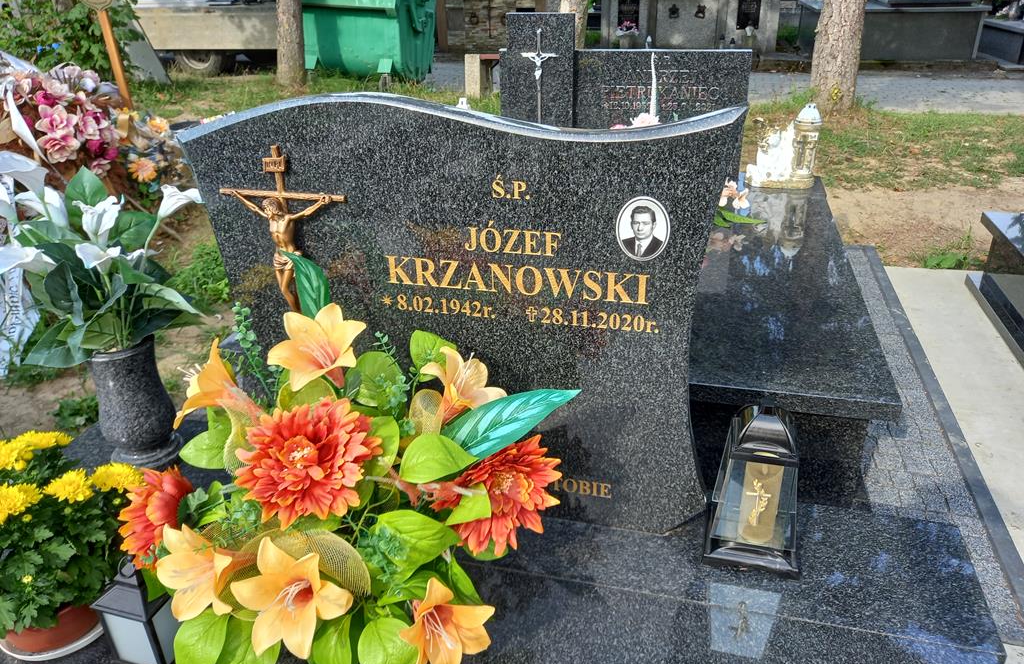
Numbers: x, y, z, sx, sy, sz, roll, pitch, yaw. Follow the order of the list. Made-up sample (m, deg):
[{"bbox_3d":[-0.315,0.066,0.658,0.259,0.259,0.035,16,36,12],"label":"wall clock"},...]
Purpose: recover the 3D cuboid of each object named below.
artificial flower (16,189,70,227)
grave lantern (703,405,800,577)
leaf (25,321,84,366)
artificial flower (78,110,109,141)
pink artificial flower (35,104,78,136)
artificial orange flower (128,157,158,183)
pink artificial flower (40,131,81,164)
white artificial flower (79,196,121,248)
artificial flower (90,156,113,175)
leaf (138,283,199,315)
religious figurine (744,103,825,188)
[{"bbox_3d":[-0.971,-0.256,1.530,0.105,0.085,0.085,-19,32,-29],"label":"artificial flower"},{"bbox_3d":[0.455,0.262,1.354,0.172,0.317,0.172,5,29,13],"label":"grave lantern"},{"bbox_3d":[-1.025,0.026,1.660,0.140,0.090,0.100,-19,32,-30],"label":"leaf"},{"bbox_3d":[-1.737,-0.857,3.070,0.100,0.120,0.120,21,35,36],"label":"artificial flower"},{"bbox_3d":[-1.879,-0.872,3.050,0.170,0.130,0.110,-23,34,-35],"label":"pink artificial flower"},{"bbox_3d":[-1.619,-0.714,3.250,0.130,0.115,0.080,-14,30,-23],"label":"artificial orange flower"},{"bbox_3d":[-1.618,-0.661,2.650,0.140,0.120,0.100,-18,32,-27],"label":"pink artificial flower"},{"bbox_3d":[-0.881,-0.234,1.580,0.090,0.110,0.085,-16,31,-26],"label":"white artificial flower"},{"bbox_3d":[-1.658,-0.671,2.980,0.095,0.075,0.070,-25,36,-38],"label":"artificial flower"},{"bbox_3d":[-0.695,-0.068,1.500,0.130,0.055,0.070,-15,31,-23],"label":"leaf"},{"bbox_3d":[1.208,-0.834,3.284,0.300,0.365,0.160,5,29,13],"label":"religious figurine"}]

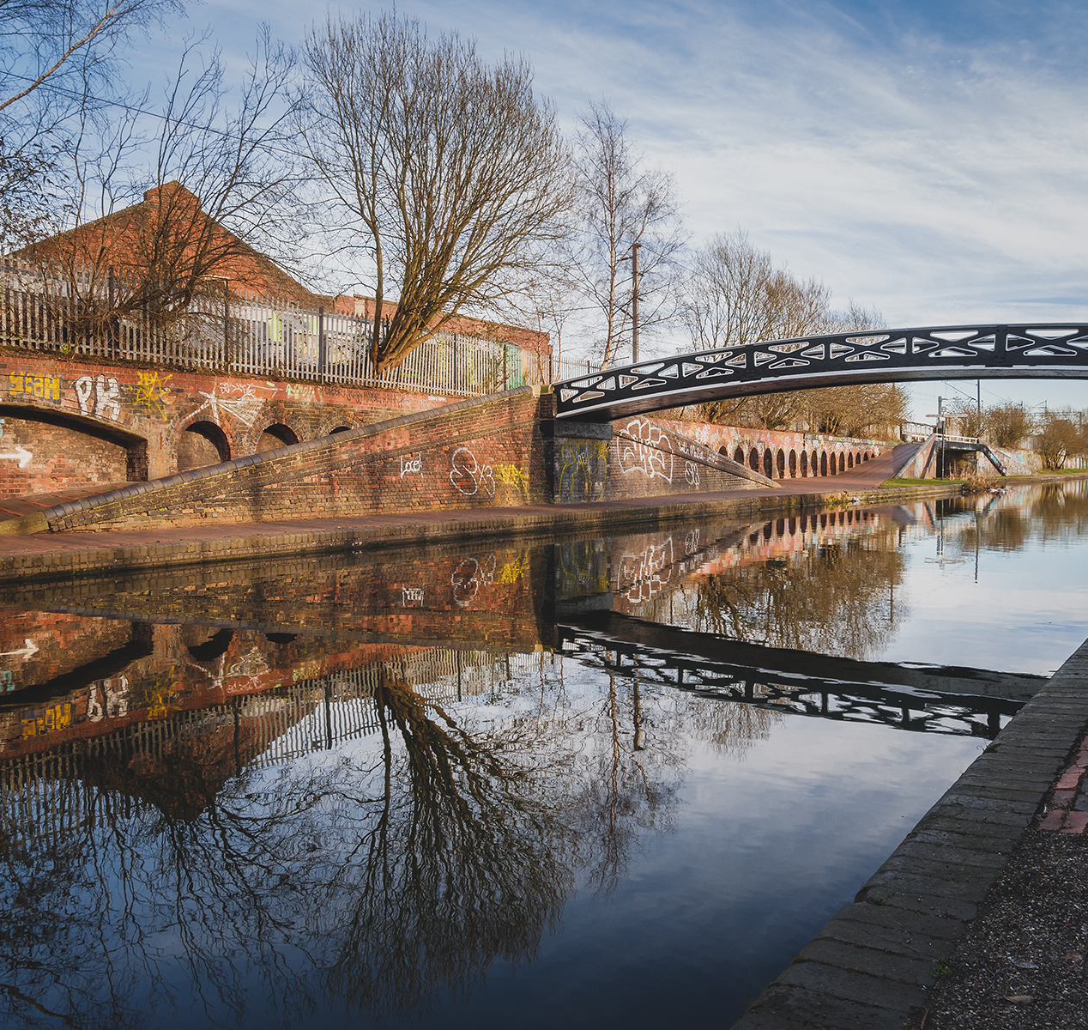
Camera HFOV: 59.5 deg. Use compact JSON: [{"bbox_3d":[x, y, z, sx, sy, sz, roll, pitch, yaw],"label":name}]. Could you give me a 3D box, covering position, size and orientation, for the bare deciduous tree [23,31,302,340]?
[{"bbox_3d":[-7.130,-5.960,17.820,5.220,6.070,4.800,0,3,0],"label":"bare deciduous tree"}]

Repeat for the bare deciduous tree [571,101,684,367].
[{"bbox_3d":[3.010,-9.290,34.480,4.110,11.140,4.100,0,3,0],"label":"bare deciduous tree"}]

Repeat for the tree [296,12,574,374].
[{"bbox_3d":[-2.720,-7.830,23.840,6.980,9.260,6.500,0,3,0],"label":"tree"}]

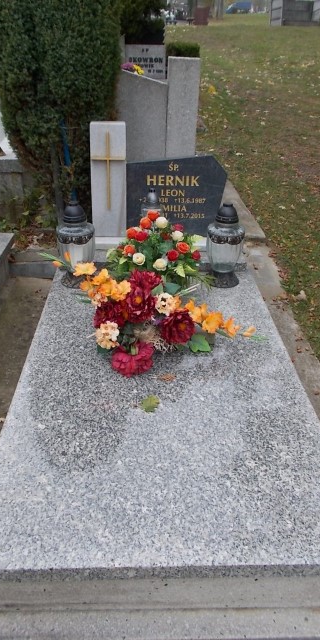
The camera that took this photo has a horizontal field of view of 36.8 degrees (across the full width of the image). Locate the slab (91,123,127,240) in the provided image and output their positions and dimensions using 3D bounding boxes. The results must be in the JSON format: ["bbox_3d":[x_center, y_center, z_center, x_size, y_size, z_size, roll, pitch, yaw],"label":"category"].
[{"bbox_3d":[-0.245,-0.678,2.349,0.167,0.547,0.079,0,31,-3],"label":"slab"}]

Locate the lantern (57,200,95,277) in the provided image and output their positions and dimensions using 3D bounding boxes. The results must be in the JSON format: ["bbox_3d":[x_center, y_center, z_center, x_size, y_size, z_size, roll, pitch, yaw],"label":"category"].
[{"bbox_3d":[-0.405,-0.363,2.253,0.172,0.395,0.172,0,26,-3],"label":"lantern"}]

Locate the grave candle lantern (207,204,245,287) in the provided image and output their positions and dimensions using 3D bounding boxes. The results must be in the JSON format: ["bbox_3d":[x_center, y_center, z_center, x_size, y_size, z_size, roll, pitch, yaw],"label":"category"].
[{"bbox_3d":[0.325,-0.366,2.289,0.172,0.395,0.172,0,26,-3],"label":"grave candle lantern"}]

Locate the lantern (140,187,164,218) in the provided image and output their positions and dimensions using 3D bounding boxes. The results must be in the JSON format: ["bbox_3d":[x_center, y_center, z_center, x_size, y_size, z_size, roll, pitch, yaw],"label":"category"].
[{"bbox_3d":[-0.036,-0.495,2.467,0.110,0.320,0.110,0,26,-3],"label":"lantern"}]

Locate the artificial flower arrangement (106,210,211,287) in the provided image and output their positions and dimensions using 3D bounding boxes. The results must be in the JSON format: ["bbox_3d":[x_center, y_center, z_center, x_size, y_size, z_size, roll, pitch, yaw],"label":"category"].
[{"bbox_3d":[-0.004,-0.334,2.269,0.470,0.345,0.320,0,26,-3],"label":"artificial flower arrangement"}]

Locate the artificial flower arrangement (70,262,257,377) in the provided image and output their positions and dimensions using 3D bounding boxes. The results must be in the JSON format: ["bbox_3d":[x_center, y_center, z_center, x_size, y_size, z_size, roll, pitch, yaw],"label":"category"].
[{"bbox_3d":[0.009,-0.034,1.823,0.690,0.280,0.380,0,26,-3],"label":"artificial flower arrangement"}]

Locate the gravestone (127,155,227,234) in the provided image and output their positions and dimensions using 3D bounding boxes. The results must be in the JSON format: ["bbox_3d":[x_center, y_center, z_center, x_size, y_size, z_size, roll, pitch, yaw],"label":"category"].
[{"bbox_3d":[0.078,-0.615,2.395,0.486,0.411,0.061,0,31,-3],"label":"gravestone"}]

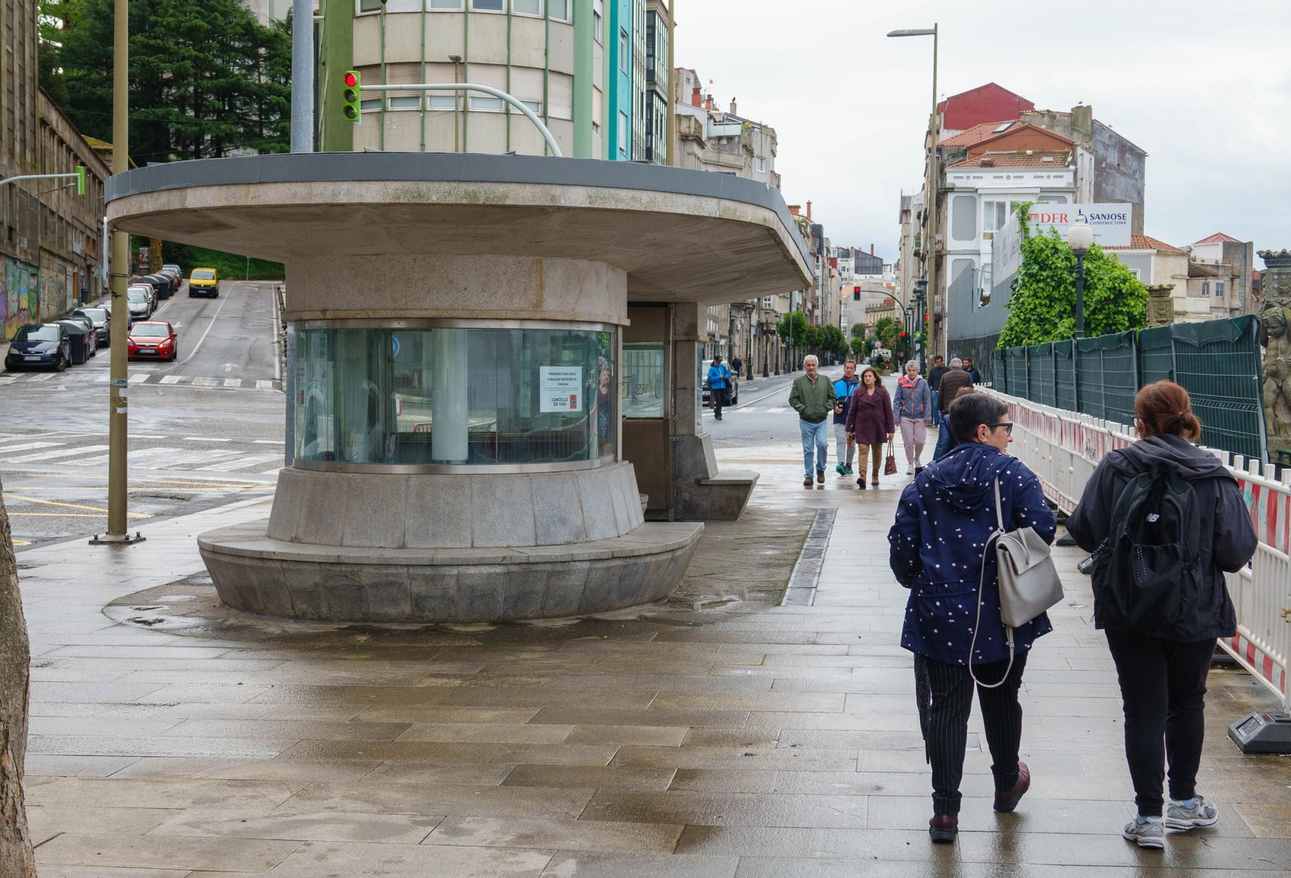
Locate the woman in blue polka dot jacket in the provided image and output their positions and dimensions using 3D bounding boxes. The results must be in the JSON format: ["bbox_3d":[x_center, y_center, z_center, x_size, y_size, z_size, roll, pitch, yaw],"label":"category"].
[{"bbox_3d":[1.190,0.610,6.380,0.590,1.590,0.500,1,2,7],"label":"woman in blue polka dot jacket"}]

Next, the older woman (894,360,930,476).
[{"bbox_3d":[3.838,-0.308,25.400,0.540,1.650,0.420,1,3,7],"label":"older woman"}]

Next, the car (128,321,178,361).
[{"bbox_3d":[-19.289,-3.859,68.641,1.830,1.490,4.340,0,6,-12],"label":"car"}]

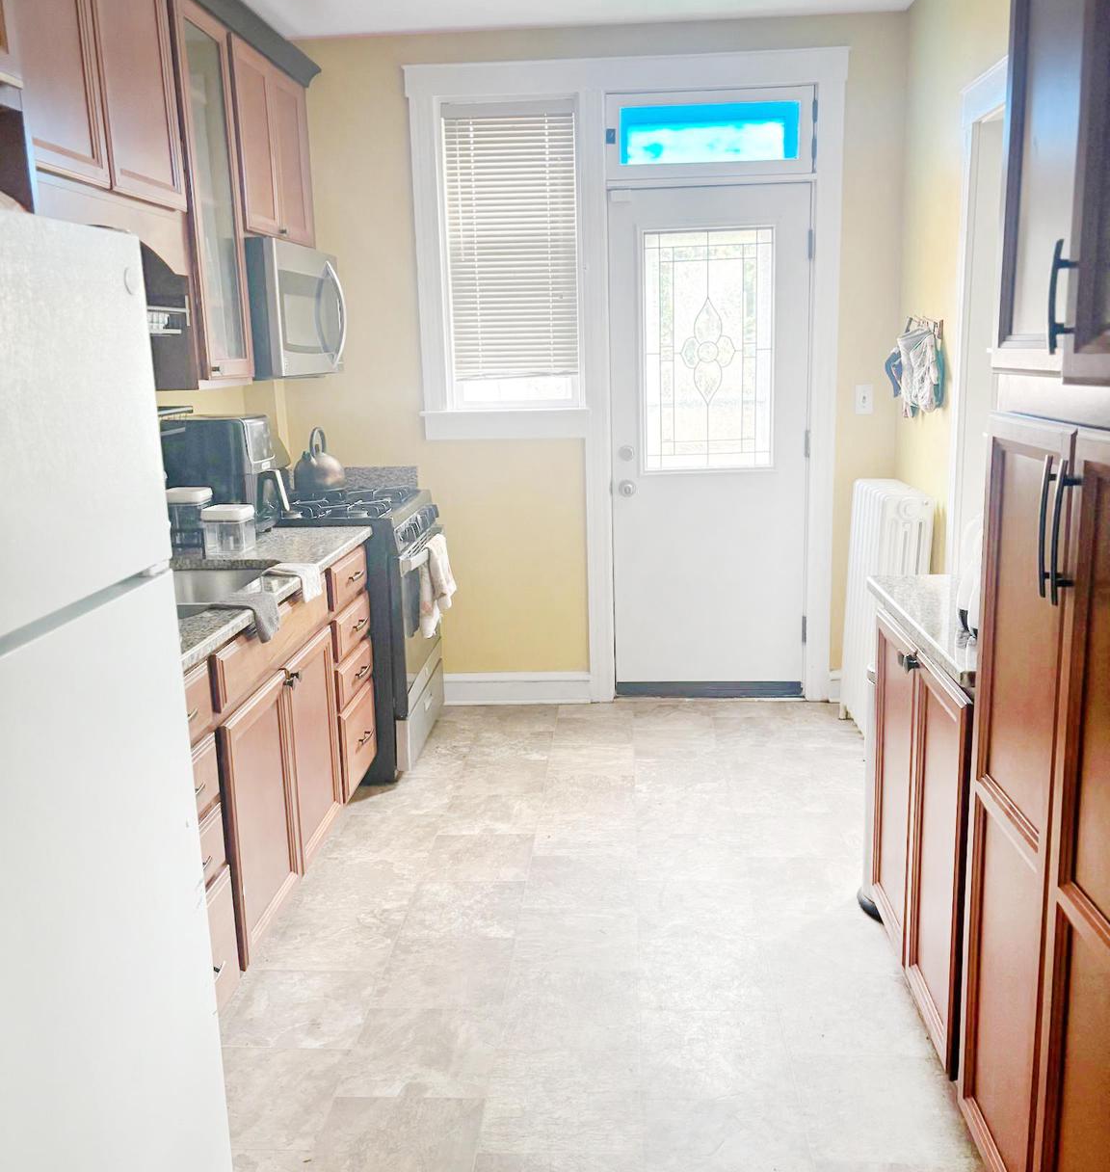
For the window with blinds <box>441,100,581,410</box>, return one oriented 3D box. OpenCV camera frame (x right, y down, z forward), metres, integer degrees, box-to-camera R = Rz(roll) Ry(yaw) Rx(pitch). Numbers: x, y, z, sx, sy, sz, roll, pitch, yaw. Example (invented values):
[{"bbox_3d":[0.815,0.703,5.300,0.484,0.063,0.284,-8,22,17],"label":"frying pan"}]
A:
[{"bbox_3d":[-0.159,-1.278,4.344,0.505,1.163,0.090,-1,12,4],"label":"window with blinds"}]

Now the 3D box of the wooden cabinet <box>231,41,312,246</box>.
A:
[{"bbox_3d":[-1.088,-1.447,3.723,0.320,0.580,0.790,-1,12,4],"label":"wooden cabinet"}]

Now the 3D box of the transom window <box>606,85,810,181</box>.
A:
[{"bbox_3d":[0.587,-1.707,4.217,0.782,0.320,0.045,-1,12,4],"label":"transom window"}]

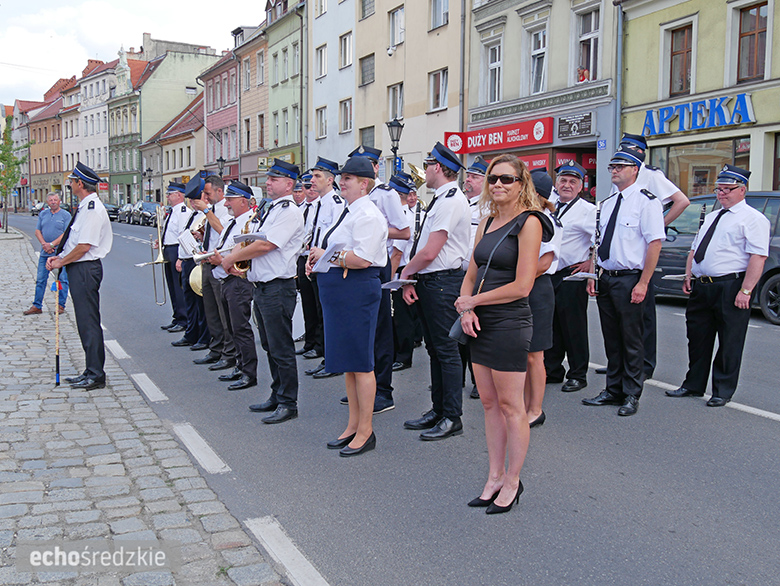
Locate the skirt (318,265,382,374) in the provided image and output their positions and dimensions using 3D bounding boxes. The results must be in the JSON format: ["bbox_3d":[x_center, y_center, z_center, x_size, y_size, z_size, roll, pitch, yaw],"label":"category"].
[{"bbox_3d":[-0.245,0.167,5.245,0.350,0.647,0.420,-3,6,-30],"label":"skirt"}]

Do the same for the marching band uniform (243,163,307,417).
[{"bbox_3d":[-0.818,-0.038,6.162,0.400,1.810,0.510,-1,5,-22],"label":"marching band uniform"}]

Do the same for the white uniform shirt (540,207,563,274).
[{"bbox_3d":[0.993,-0.371,5.729,0.300,0.499,0.440,-2,6,-29],"label":"white uniform shirt"}]

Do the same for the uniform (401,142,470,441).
[{"bbox_3d":[0.301,-0.022,5.540,0.390,1.881,0.500,-2,5,-23],"label":"uniform"}]

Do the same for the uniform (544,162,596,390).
[{"bbox_3d":[1.436,-0.148,6.931,0.560,1.800,0.400,5,7,40],"label":"uniform"}]

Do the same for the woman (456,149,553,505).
[{"bbox_3d":[0.528,0.192,4.155,0.360,1.700,0.460,-5,7,-44],"label":"woman"}]

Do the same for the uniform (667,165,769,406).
[{"bbox_3d":[2.516,-0.066,6.583,0.440,1.811,0.620,-3,6,-32],"label":"uniform"}]

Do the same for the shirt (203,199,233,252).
[{"bbox_3d":[-1.597,-0.582,7.980,0.360,0.620,0.500,-2,6,-28],"label":"shirt"}]

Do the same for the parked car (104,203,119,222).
[{"bbox_3d":[-21.492,-6.201,66.000,1.760,1.470,4.200,-2,6,-24],"label":"parked car"}]

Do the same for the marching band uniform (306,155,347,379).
[{"bbox_3d":[-0.528,-0.225,7.462,0.430,1.900,0.530,-2,6,-29],"label":"marching band uniform"}]

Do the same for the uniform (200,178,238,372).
[{"bbox_3d":[-1.611,-0.202,8.094,0.360,1.774,0.480,-2,6,-26],"label":"uniform"}]

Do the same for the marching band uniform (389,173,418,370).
[{"bbox_3d":[0.062,-0.200,7.885,0.420,1.784,0.520,-2,6,-29],"label":"marching band uniform"}]

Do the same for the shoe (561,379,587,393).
[{"bbox_3d":[1.514,0.735,6.997,0.105,0.110,0.285,5,7,43],"label":"shoe"}]

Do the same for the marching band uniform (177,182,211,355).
[{"bbox_3d":[-2.047,-0.310,8.941,0.430,1.770,0.520,-2,6,-29],"label":"marching band uniform"}]

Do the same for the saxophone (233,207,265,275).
[{"bbox_3d":[-0.966,-0.355,5.849,0.280,0.550,0.170,-4,7,-40],"label":"saxophone"}]

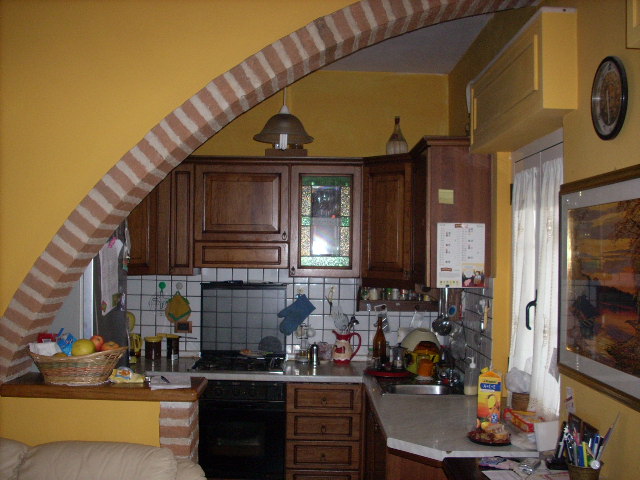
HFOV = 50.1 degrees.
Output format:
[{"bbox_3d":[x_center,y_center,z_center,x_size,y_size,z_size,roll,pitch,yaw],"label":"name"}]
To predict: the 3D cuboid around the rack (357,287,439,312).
[{"bbox_3d":[0.524,0.391,4.606,0.550,0.181,0.110,1,-1,-1],"label":"rack"}]

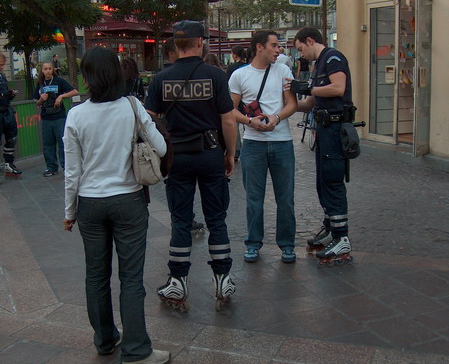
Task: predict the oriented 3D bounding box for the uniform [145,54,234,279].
[{"bbox_3d":[-0.215,-0.073,4.051,0.570,1.438,0.360,0,11,6],"label":"uniform"}]

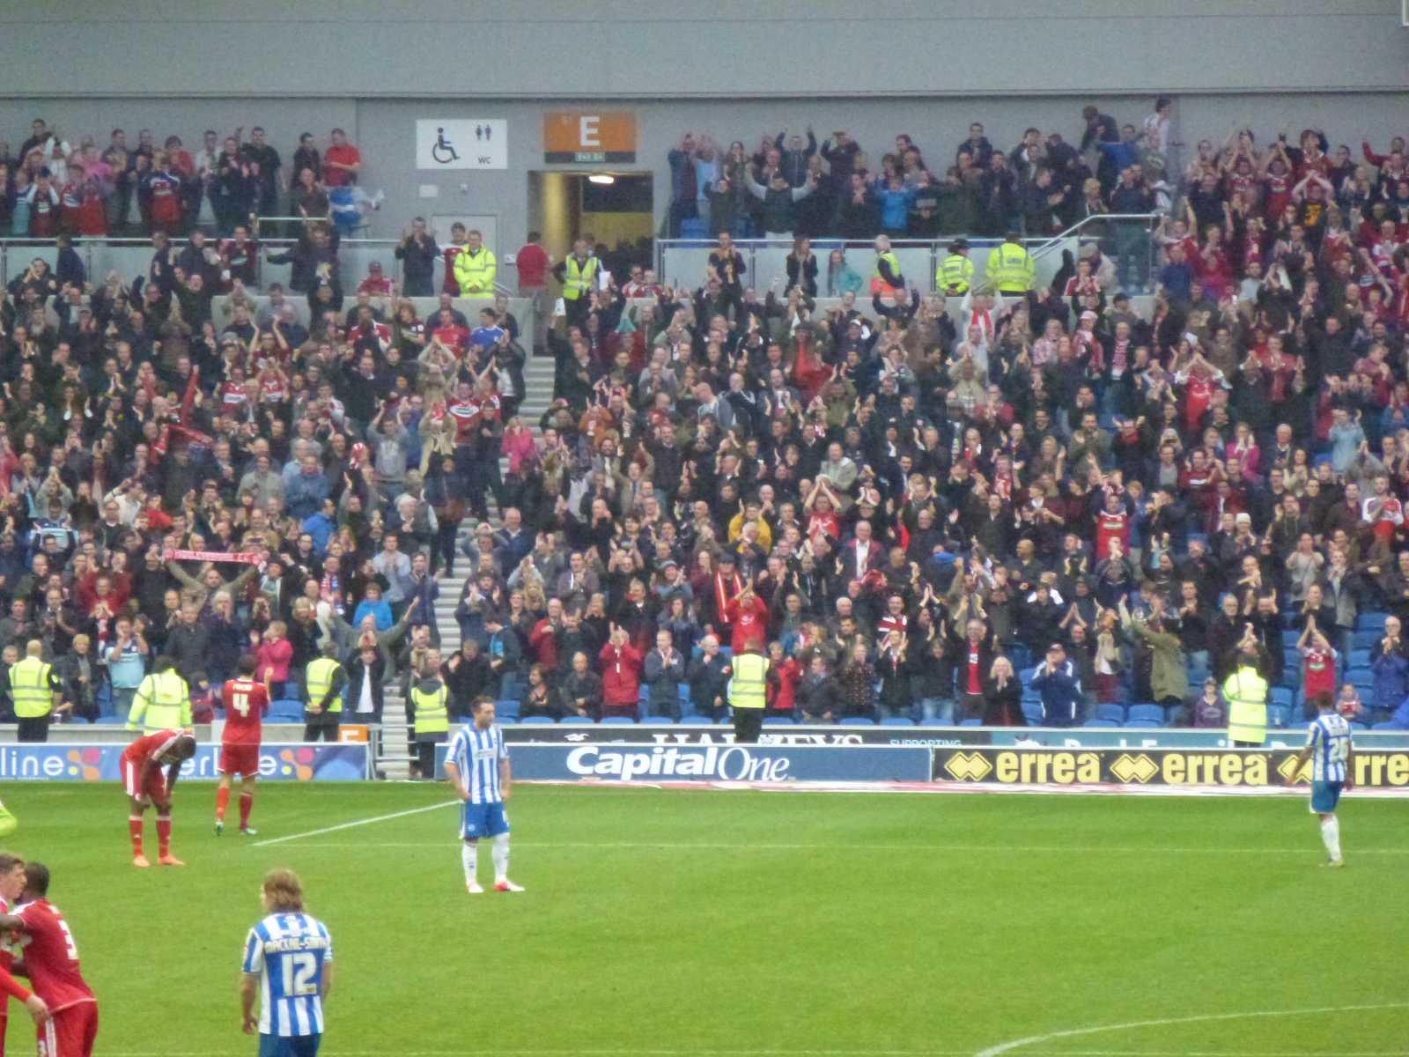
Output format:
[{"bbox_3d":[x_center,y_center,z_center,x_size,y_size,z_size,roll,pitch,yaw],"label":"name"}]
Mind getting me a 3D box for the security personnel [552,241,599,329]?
[{"bbox_3d":[-1.752,-3.089,147.300,0.600,1.700,0.370,0,1,-3],"label":"security personnel"}]

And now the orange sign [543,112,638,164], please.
[{"bbox_3d":[-1.578,-5.414,150.000,1.290,0.720,0.060,0,1,7],"label":"orange sign"}]

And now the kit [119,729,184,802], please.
[{"bbox_3d":[-5.359,2.301,105.000,0.560,0.700,0.470,0,1,41],"label":"kit"}]

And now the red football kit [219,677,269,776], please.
[{"bbox_3d":[-4.806,2.093,113.100,0.500,1.040,0.350,0,0,7],"label":"red football kit"}]

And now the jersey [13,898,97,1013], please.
[{"bbox_3d":[-3.785,2.488,63.000,0.420,0.680,0.500,-16,-7,32],"label":"jersey"}]

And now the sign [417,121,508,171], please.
[{"bbox_3d":[-3.375,-5.322,150.200,1.275,0.700,0.050,0,1,7],"label":"sign"}]

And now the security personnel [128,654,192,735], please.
[{"bbox_3d":[-6.621,2.323,131.700,0.740,1.600,0.420,0,0,0],"label":"security personnel"}]

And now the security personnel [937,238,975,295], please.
[{"bbox_3d":[3.492,-3.178,150.300,0.530,1.680,0.360,0,0,12],"label":"security personnel"}]

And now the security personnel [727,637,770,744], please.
[{"bbox_3d":[0.542,2.226,131.600,0.540,1.790,0.350,0,1,1],"label":"security personnel"}]

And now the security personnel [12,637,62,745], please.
[{"bbox_3d":[-8.165,2.255,132.300,0.580,1.780,0.360,0,1,13],"label":"security personnel"}]

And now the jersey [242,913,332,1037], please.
[{"bbox_3d":[-2.362,2.524,61.300,0.490,0.700,0.320,0,1,-18],"label":"jersey"}]

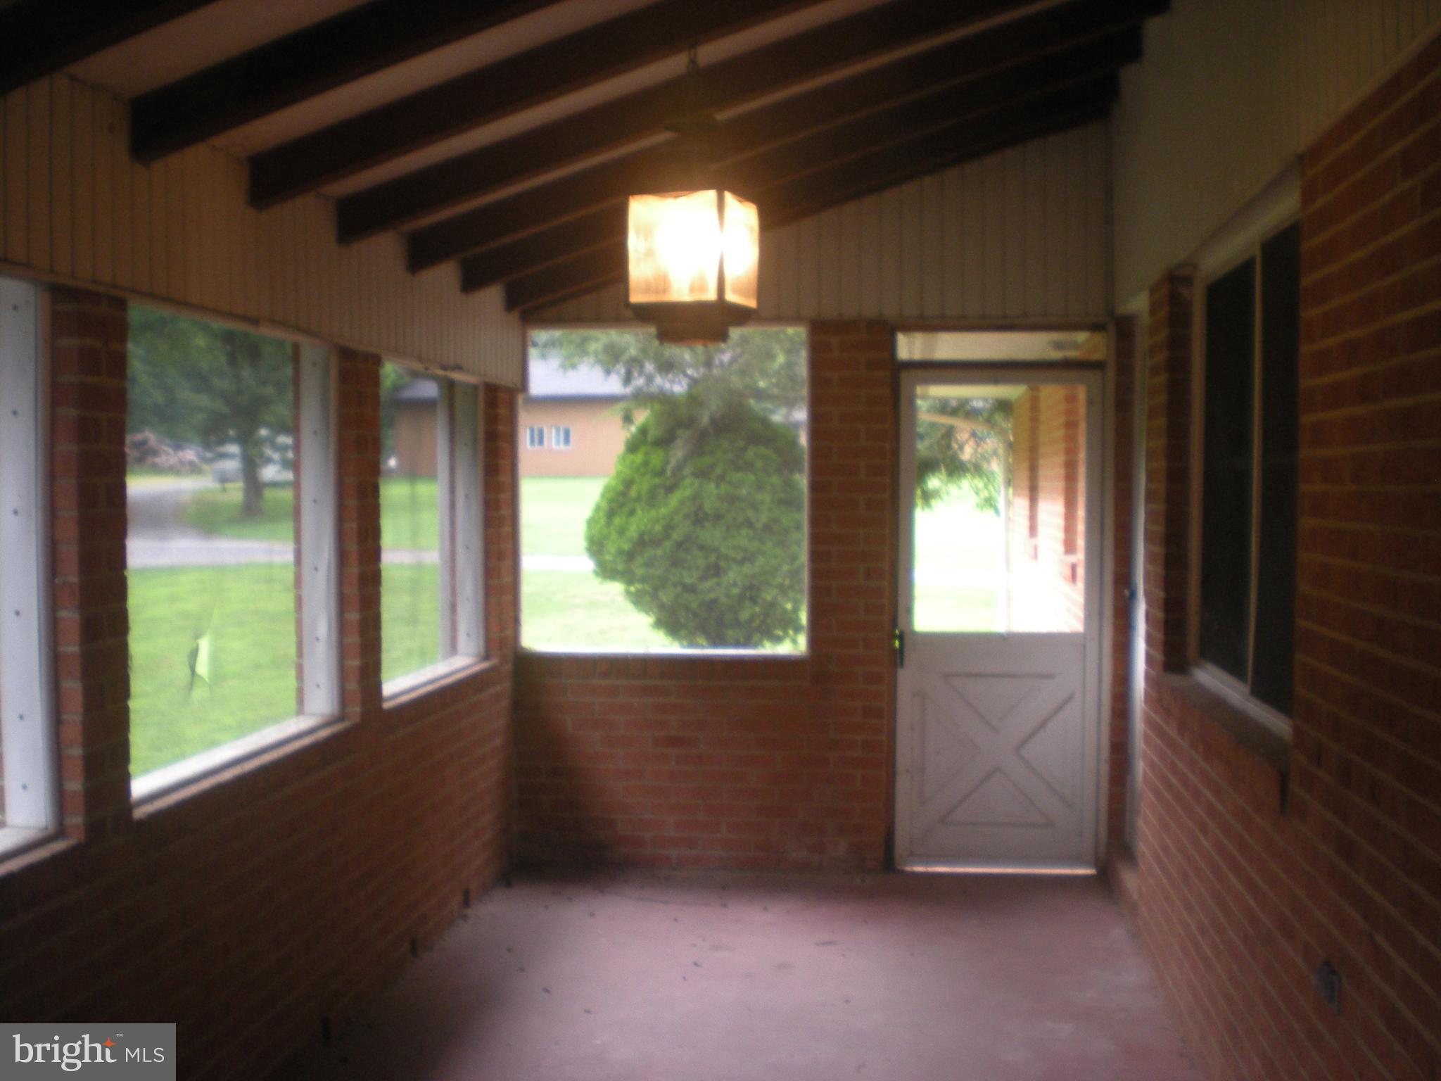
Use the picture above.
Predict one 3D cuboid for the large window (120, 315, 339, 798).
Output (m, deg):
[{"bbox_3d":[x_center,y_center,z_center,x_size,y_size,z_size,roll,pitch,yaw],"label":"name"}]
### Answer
[{"bbox_3d":[-1.276,-0.008,4.095,0.120,1.130,1.330,0,2,7],"label":"large window"}]

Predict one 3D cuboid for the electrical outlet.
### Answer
[{"bbox_3d":[1.144,0.843,2.983,0.025,0.072,0.112,0,2,7],"label":"electrical outlet"}]

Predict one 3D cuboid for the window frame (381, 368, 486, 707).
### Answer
[{"bbox_3d":[-1.075,-0.072,5.681,0.120,1.120,1.370,0,2,7],"label":"window frame"}]

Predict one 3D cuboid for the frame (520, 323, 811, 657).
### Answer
[{"bbox_3d":[-0.234,-0.209,6.508,1.230,1.370,0.120,0,2,7],"label":"frame"}]

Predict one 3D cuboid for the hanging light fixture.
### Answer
[{"bbox_3d":[-0.068,-0.843,3.871,0.250,0.727,0.250,1,2,21],"label":"hanging light fixture"}]

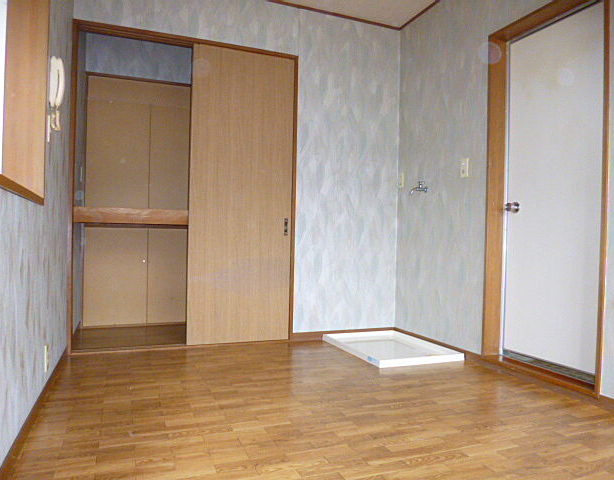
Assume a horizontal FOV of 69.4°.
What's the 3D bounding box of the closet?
[{"bbox_3d":[-0.882,-0.314,3.297,1.460,2.060,0.660,1,0,-21],"label":"closet"}]

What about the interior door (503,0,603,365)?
[{"bbox_3d":[1.407,-0.264,2.516,0.040,1.920,0.635,1,0,-25],"label":"interior door"}]

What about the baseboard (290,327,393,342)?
[{"bbox_3d":[0.300,0.713,3.367,0.860,0.055,0.015,1,0,-21],"label":"baseboard"}]

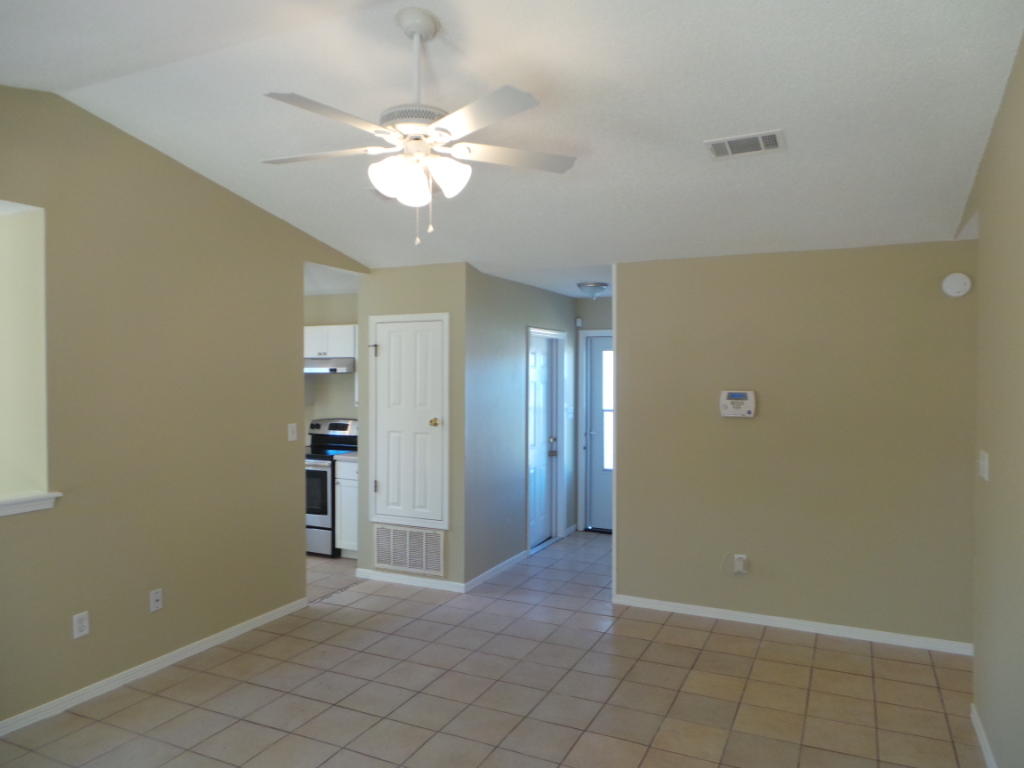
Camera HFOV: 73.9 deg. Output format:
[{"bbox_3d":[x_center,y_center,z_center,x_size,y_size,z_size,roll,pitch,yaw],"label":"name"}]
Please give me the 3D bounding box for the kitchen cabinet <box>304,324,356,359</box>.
[{"bbox_3d":[-1.713,-0.397,6.602,0.765,0.305,0.320,0,1,27],"label":"kitchen cabinet"}]

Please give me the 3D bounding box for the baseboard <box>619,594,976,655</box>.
[{"bbox_3d":[1.716,1.551,4.441,2.173,0.068,0.015,0,1,25],"label":"baseboard"}]

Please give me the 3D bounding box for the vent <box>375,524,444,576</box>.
[{"bbox_3d":[-0.819,1.306,5.352,0.650,0.330,0.020,0,1,27],"label":"vent"}]

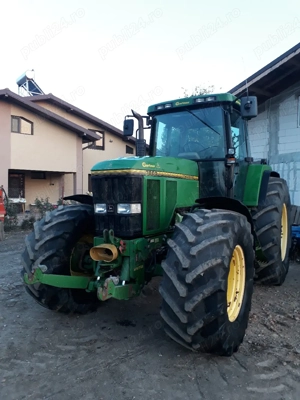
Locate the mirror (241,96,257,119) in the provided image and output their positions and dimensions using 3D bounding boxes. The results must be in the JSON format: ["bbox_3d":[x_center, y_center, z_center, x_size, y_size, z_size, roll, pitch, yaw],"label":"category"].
[{"bbox_3d":[1.371,-1.284,4.330,0.220,0.290,0.100,1,2,24],"label":"mirror"}]

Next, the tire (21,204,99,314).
[{"bbox_3d":[-1.000,0.803,4.309,0.600,1.430,1.430,1,2,30],"label":"tire"}]

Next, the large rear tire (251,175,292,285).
[{"bbox_3d":[2.132,0.565,5.682,0.660,1.880,1.880,1,2,31],"label":"large rear tire"}]

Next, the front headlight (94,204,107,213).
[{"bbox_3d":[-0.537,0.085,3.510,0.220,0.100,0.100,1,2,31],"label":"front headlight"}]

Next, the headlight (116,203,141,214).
[{"bbox_3d":[-0.216,0.092,3.318,0.260,0.100,0.100,1,2,31],"label":"headlight"}]

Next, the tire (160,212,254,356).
[{"bbox_3d":[0.671,0.839,3.312,0.600,1.430,1.430,1,2,30],"label":"tire"}]

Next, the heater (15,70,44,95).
[{"bbox_3d":[-6.580,-6.080,17.350,1.250,1.500,1.650,-1,2,-40],"label":"heater"}]

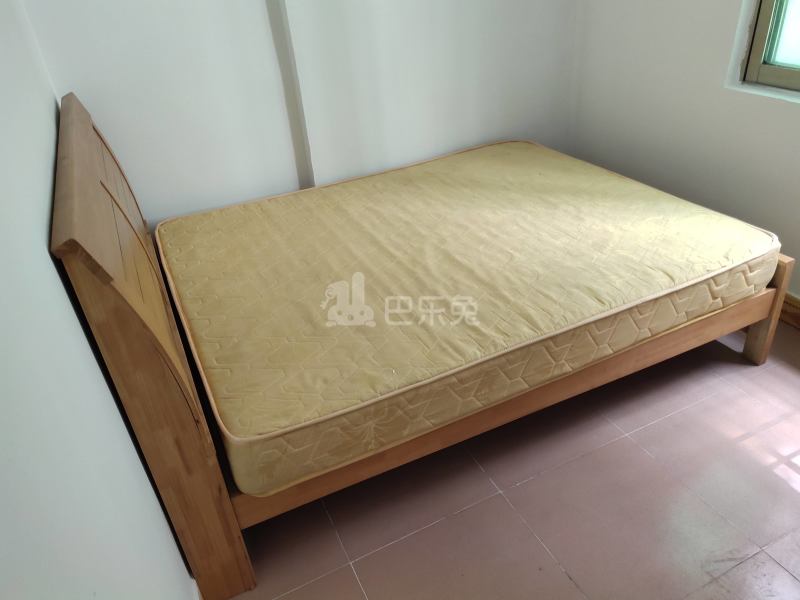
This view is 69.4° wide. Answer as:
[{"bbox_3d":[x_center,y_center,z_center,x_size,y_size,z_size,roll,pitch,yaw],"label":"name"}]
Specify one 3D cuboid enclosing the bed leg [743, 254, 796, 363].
[{"bbox_3d":[1.345,0.040,2.116,0.046,0.433,0.074,-17,32,-19],"label":"bed leg"}]

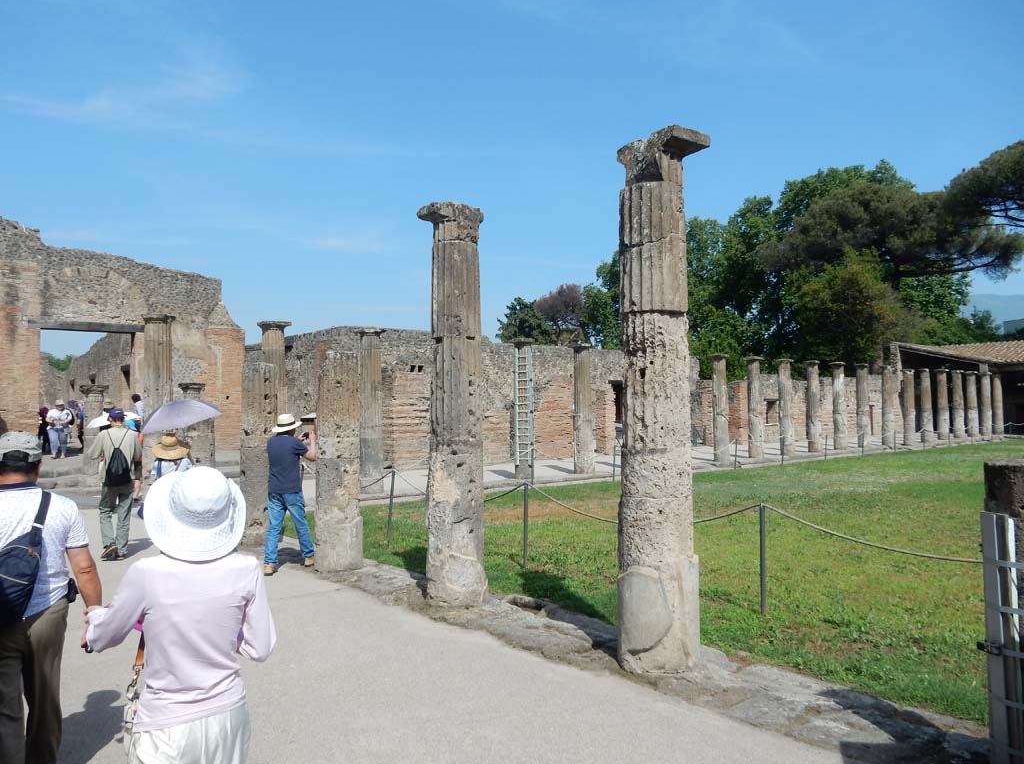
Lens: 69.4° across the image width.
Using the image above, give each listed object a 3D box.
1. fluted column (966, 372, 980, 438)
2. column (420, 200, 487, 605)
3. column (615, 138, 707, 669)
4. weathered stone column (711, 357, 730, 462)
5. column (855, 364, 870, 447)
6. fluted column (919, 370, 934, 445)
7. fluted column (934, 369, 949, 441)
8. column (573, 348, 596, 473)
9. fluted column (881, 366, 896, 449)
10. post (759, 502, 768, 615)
[{"bbox_3d":[25.236,1.254,40.500,0.600,3.580,0.600,2,-2,-41],"label":"fluted column"},{"bbox_3d":[-0.485,0.148,6.539,0.560,3.500,0.560,0,-2,0],"label":"column"},{"bbox_3d":[0.966,0.107,5.055,0.550,3.540,0.550,-1,-3,0],"label":"column"},{"bbox_3d":[6.805,0.908,24.144,0.560,3.540,0.560,1,-3,-41],"label":"weathered stone column"},{"bbox_3d":[15.077,1.054,31.515,0.550,3.500,0.550,1,-3,-41],"label":"column"},{"bbox_3d":[19.797,1.161,35.330,0.560,3.530,0.560,1,-3,-41],"label":"fluted column"},{"bbox_3d":[21.657,1.205,37.159,0.550,3.500,0.550,1,-3,-41],"label":"fluted column"},{"bbox_3d":[1.923,0.719,19.953,0.560,3.500,0.560,0,-2,0],"label":"column"},{"bbox_3d":[16.533,1.090,32.534,0.560,3.520,0.560,1,-3,-41],"label":"fluted column"},{"bbox_3d":[2.107,1.482,6.200,0.050,0.925,0.050,2,-2,-41],"label":"post"}]

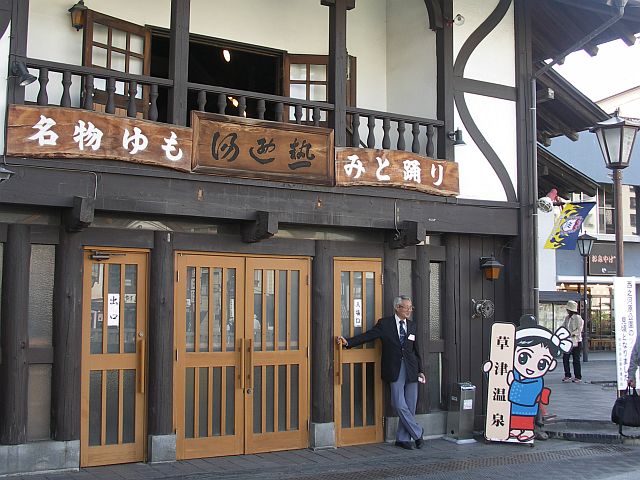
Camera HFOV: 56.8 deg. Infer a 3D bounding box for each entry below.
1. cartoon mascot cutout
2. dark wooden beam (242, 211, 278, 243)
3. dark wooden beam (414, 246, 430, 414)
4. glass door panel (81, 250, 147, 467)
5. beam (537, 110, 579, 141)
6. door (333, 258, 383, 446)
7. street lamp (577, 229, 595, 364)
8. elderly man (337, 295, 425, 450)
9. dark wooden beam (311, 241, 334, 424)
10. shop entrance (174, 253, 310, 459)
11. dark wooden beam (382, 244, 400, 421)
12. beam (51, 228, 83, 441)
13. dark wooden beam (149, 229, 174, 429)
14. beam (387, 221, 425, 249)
[{"bbox_3d":[2.343,1.575,6.680,0.945,1.410,0.070,-1,-5,18],"label":"cartoon mascot cutout"},{"bbox_3d":[-0.574,-0.106,5.716,0.110,0.245,0.700,2,-5,-26],"label":"dark wooden beam"},{"bbox_3d":[1.233,1.064,7.080,0.200,2.007,0.200,0,-6,0],"label":"dark wooden beam"},{"bbox_3d":[-1.967,1.106,5.684,0.591,2.027,0.080,3,-6,-23],"label":"glass door panel"},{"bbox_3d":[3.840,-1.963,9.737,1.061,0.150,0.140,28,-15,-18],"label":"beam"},{"bbox_3d":[0.432,1.218,6.519,0.642,2.024,0.080,2,-5,-26],"label":"door"},{"bbox_3d":[7.111,1.522,15.800,0.470,3.453,0.470,3,-6,-23],"label":"street lamp"},{"bbox_3d":[0.668,1.411,6.392,0.960,1.631,0.500,3,-7,-28],"label":"elderly man"},{"bbox_3d":[0.027,0.965,6.340,0.230,1.904,0.230,0,-5,0],"label":"dark wooden beam"},{"bbox_3d":[-0.785,1.179,6.175,1.417,2.025,0.080,3,-6,-23],"label":"shop entrance"},{"bbox_3d":[0.839,1.042,6.917,0.210,1.990,0.210,0,-6,0],"label":"dark wooden beam"},{"bbox_3d":[-2.365,0.867,5.541,0.246,1.979,0.246,3,-6,-23],"label":"beam"},{"bbox_3d":[-1.491,0.858,5.601,0.230,1.871,0.230,2,-5,-26],"label":"dark wooden beam"},{"bbox_3d":[0.927,-0.039,6.445,0.110,0.240,0.650,2,-5,-26],"label":"beam"}]

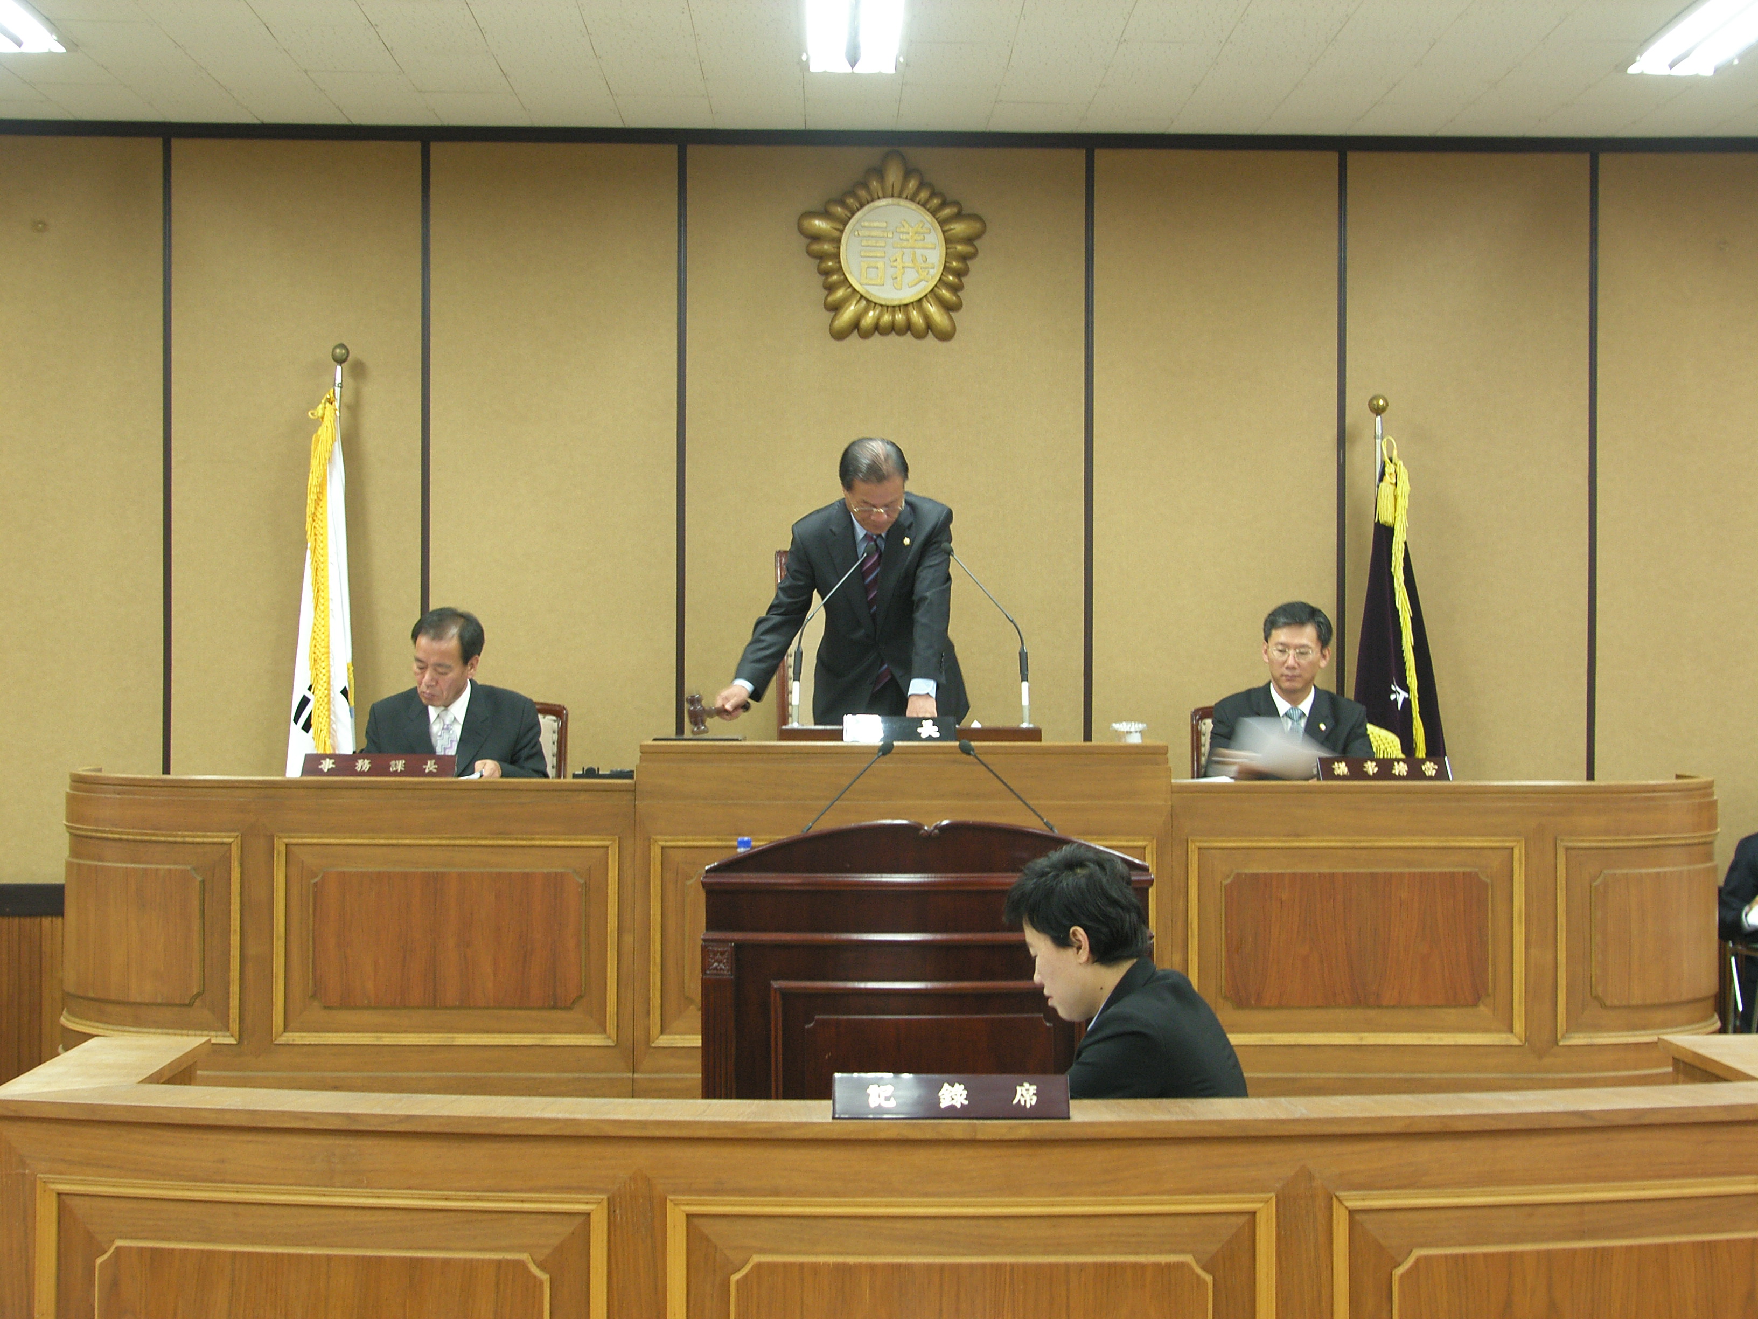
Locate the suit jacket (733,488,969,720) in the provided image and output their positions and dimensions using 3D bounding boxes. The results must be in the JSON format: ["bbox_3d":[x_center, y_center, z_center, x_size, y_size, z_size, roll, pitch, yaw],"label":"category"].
[{"bbox_3d":[-0.075,-0.110,7.500,0.630,0.690,0.460,0,0,-2],"label":"suit jacket"}]

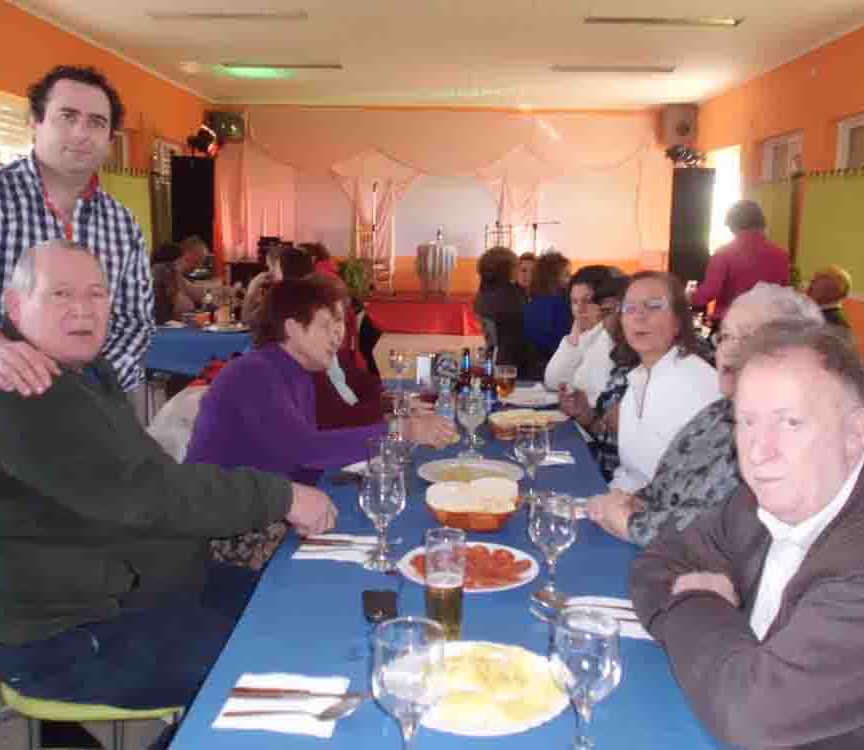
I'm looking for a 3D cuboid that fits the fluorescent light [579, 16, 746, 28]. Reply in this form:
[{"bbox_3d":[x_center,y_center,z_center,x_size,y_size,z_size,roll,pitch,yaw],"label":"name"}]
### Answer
[{"bbox_3d":[1.784,-2.720,7.344,1.220,0.070,0.130,1,9,0],"label":"fluorescent light"}]

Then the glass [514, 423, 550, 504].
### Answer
[{"bbox_3d":[0.224,0.188,2.097,0.077,0.174,0.077,1,9,0],"label":"glass"}]

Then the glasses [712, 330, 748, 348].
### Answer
[{"bbox_3d":[0.630,-0.066,1.880,0.137,0.042,0.137,-4,10,-24],"label":"glasses"}]

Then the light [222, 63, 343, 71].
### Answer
[{"bbox_3d":[-1.521,-3.134,9.700,1.230,0.080,0.150,1,10,0],"label":"light"}]

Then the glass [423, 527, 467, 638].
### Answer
[{"bbox_3d":[0.020,0.306,1.389,0.062,0.162,0.062,1,9,0],"label":"glass"}]

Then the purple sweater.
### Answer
[{"bbox_3d":[-0.367,0.154,2.458,0.540,0.490,0.450,0,9,-3],"label":"purple sweater"}]

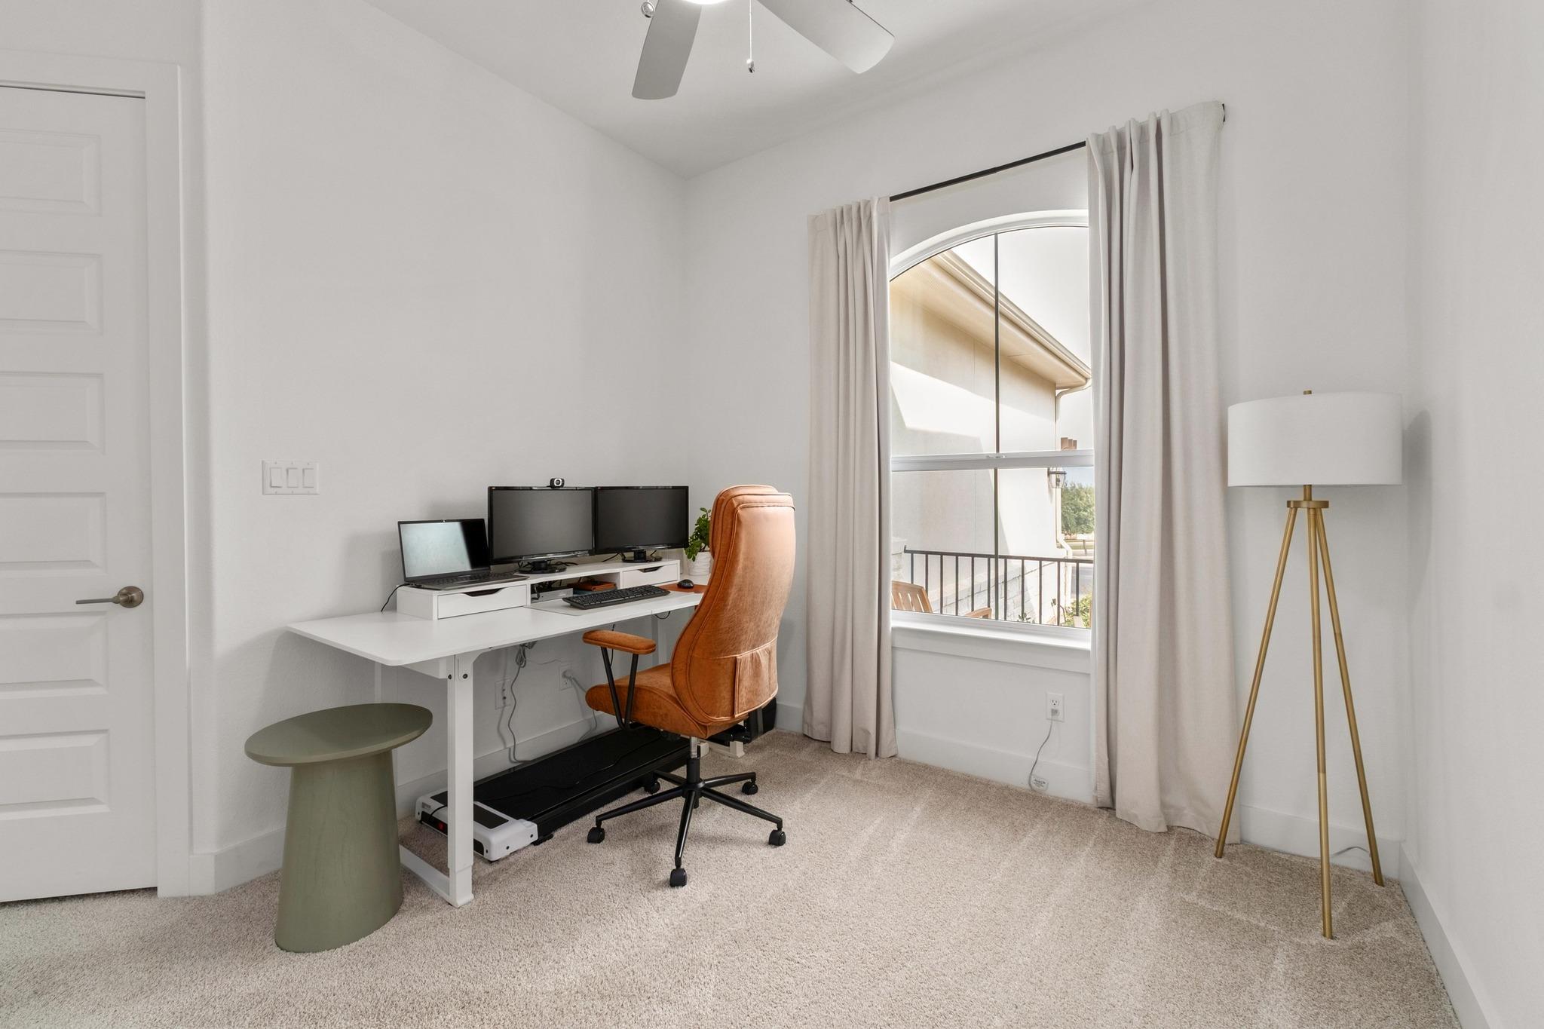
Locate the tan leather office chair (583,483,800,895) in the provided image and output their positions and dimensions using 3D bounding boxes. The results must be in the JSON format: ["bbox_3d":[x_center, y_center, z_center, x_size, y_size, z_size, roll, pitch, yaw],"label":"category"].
[{"bbox_3d":[-0.287,0.533,2.388,0.720,1.270,0.690,1,2,35],"label":"tan leather office chair"}]

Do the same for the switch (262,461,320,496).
[{"bbox_3d":[-1.598,-0.119,2.144,0.010,0.114,0.162,1,2,35],"label":"switch"}]

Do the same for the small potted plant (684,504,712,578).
[{"bbox_3d":[-0.382,0.137,3.421,0.200,0.372,0.210,0,2,0],"label":"small potted plant"}]

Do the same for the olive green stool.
[{"bbox_3d":[-1.264,0.907,1.901,0.448,0.560,0.448,1,2,35],"label":"olive green stool"}]

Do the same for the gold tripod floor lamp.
[{"bbox_3d":[1.663,0.402,1.988,0.450,1.568,0.450,1,2,35],"label":"gold tripod floor lamp"}]

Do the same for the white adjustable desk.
[{"bbox_3d":[-0.782,0.755,2.656,0.764,0.808,1.792,1,2,35],"label":"white adjustable desk"}]

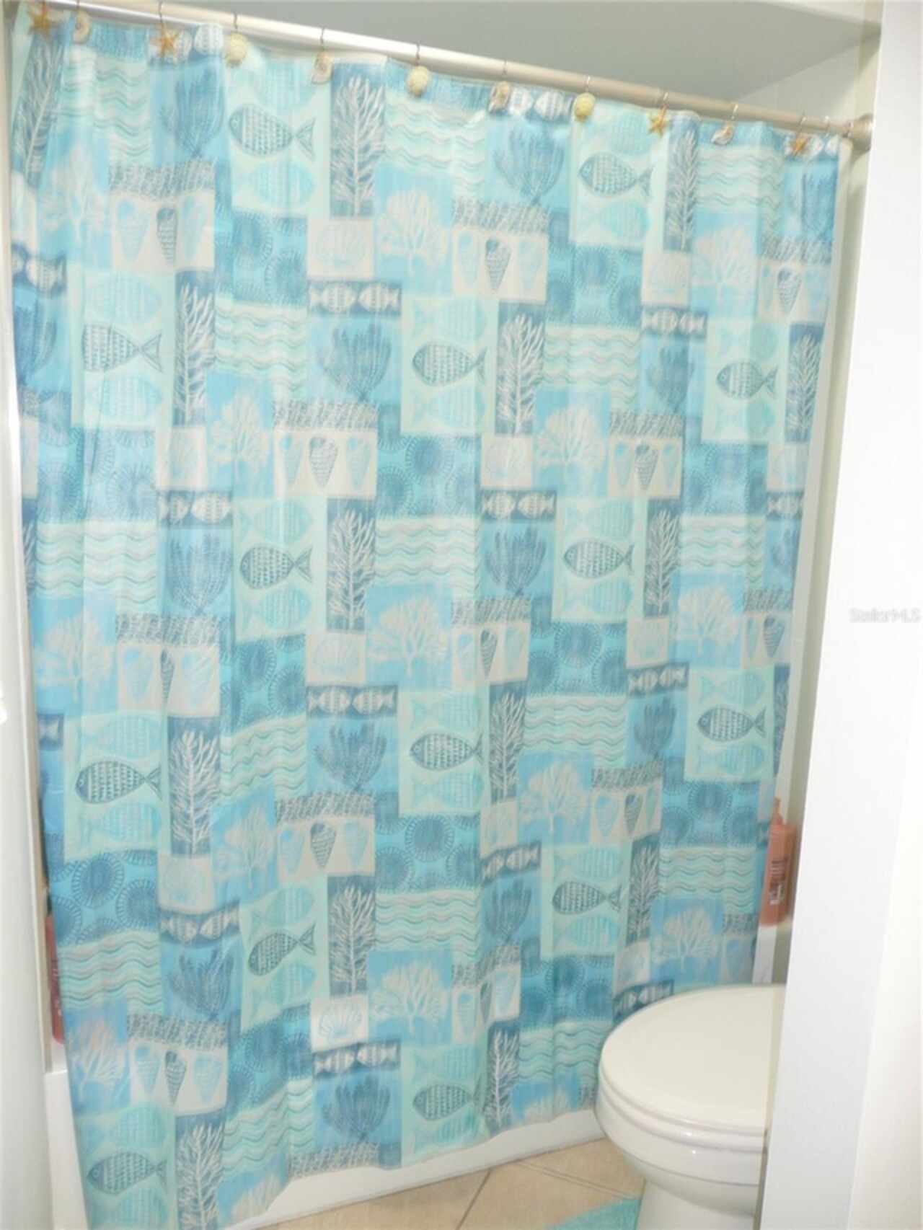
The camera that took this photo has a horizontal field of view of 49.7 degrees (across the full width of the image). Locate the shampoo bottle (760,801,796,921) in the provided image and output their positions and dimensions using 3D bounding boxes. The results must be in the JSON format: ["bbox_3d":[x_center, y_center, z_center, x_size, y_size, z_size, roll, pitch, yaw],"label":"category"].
[{"bbox_3d":[0.680,0.533,2.172,0.095,0.275,0.075,-2,12,-17],"label":"shampoo bottle"}]

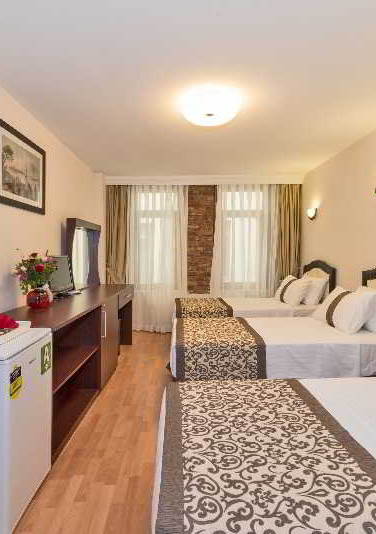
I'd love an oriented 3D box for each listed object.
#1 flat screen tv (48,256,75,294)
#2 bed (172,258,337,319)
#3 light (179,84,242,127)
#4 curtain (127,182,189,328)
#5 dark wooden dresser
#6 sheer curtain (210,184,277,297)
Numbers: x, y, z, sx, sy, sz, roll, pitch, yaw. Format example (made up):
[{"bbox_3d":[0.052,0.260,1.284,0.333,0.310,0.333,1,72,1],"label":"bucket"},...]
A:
[{"bbox_3d":[-1.265,0.105,3.100,0.140,0.400,0.400,1,2,21],"label":"flat screen tv"},{"bbox_3d":[0.874,0.507,4.440,2.090,1.190,1.130,0,2,0],"label":"bed"},{"bbox_3d":[0.170,-1.274,2.470,0.470,0.150,0.470,0,2,0],"label":"light"},{"bbox_3d":[-0.502,-0.140,5.120,1.030,2.430,0.120,0,2,0],"label":"curtain"},{"bbox_3d":[-1.111,0.732,3.250,0.560,0.835,2.760,0,2,0],"label":"dark wooden dresser"},{"bbox_3d":[0.913,-0.140,5.120,1.090,2.430,0.120,0,2,0],"label":"sheer curtain"}]

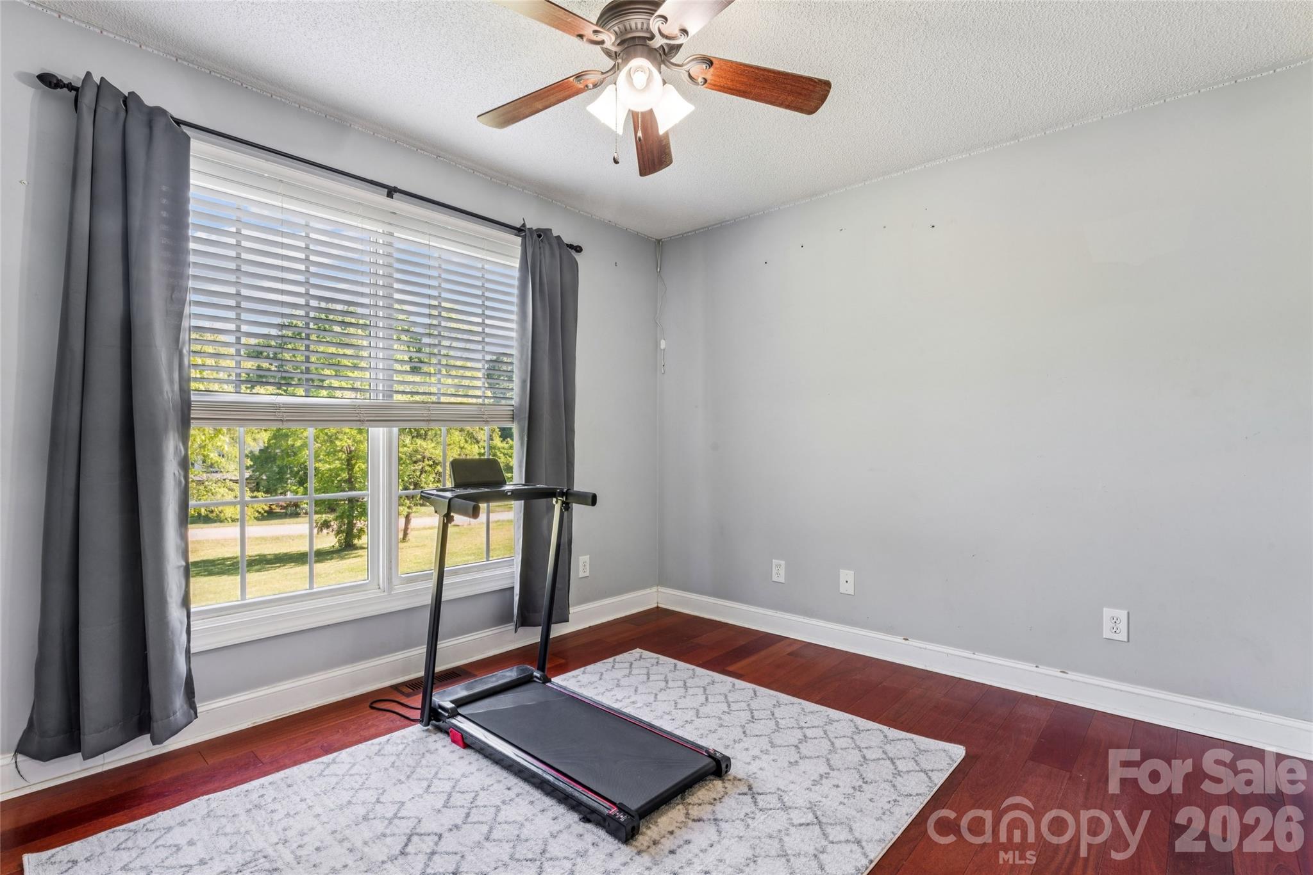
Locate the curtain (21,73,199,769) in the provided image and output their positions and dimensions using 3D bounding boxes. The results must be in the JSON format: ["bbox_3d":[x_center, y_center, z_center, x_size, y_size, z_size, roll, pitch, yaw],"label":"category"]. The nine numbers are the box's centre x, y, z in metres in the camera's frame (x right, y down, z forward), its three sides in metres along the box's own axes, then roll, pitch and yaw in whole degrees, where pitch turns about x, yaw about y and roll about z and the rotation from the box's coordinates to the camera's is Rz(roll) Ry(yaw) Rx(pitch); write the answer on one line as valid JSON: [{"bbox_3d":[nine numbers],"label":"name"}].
[{"bbox_3d":[-1.750,-0.070,1.880,0.130,2.110,0.420,0,0,43],"label":"curtain"}]

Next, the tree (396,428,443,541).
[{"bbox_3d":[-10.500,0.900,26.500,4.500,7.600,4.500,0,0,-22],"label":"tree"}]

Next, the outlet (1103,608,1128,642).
[{"bbox_3d":[1.864,0.764,2.370,0.080,0.125,0.010,0,0,40],"label":"outlet"}]

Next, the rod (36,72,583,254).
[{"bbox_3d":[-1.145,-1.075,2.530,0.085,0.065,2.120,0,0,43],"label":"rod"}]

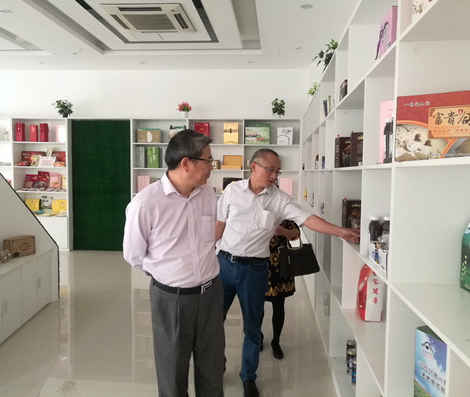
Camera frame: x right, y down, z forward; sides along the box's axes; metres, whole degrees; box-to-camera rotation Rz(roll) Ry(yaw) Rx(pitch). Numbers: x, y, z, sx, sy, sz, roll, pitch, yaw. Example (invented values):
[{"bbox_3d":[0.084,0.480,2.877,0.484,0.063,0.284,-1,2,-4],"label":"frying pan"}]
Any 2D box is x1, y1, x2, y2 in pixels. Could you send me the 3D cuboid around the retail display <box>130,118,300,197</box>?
[{"bbox_3d":[-0.358,-0.202,7.625,3.074,2.450,0.360,1,3,5],"label":"retail display"}]

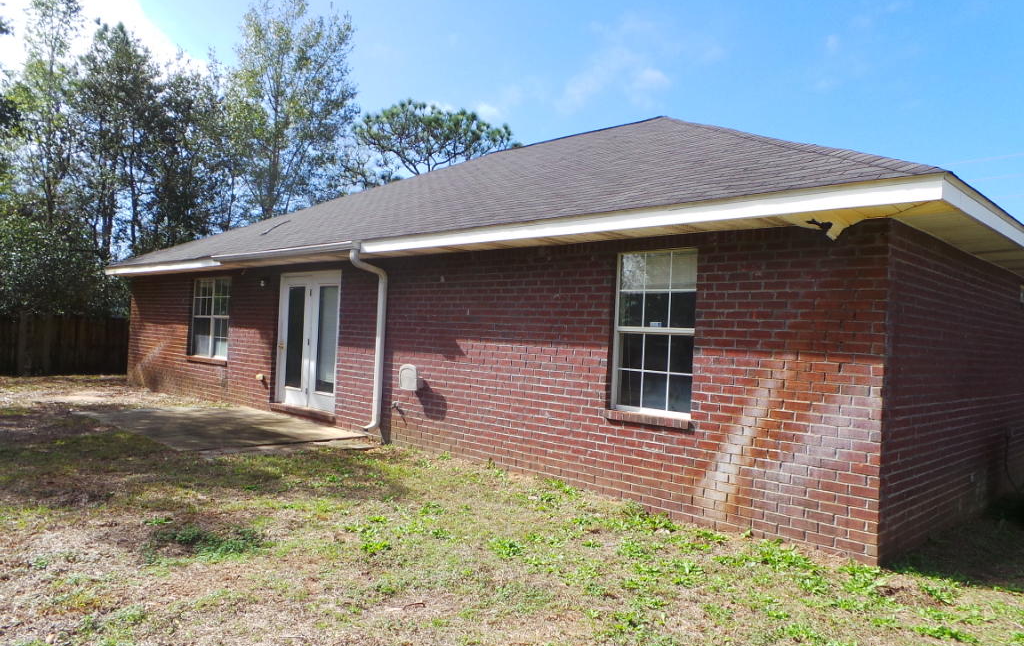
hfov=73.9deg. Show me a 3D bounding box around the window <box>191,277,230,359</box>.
[{"bbox_3d":[-5.650,-0.086,12.915,1.800,1.520,0.110,1,-1,43],"label":"window"}]

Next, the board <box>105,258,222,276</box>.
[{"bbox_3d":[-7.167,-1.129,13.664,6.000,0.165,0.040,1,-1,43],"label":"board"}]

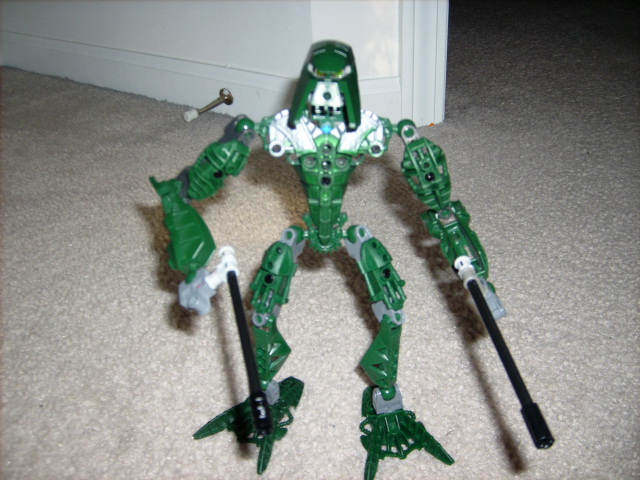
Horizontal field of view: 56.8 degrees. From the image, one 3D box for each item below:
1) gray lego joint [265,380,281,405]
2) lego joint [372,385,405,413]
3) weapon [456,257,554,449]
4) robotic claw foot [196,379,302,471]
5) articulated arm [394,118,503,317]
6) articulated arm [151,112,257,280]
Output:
[{"bbox_3d":[-0.035,0.097,0.380,0.017,0.017,0.014,14,30,26],"label":"gray lego joint"},{"bbox_3d":[0.043,0.101,0.374,0.017,0.017,0.014,-6,27,-10],"label":"lego joint"},{"bbox_3d":[0.081,0.045,0.270,0.009,0.009,0.107,-4,39,-6],"label":"weapon"},{"bbox_3d":[-0.040,0.107,0.372,0.050,0.025,0.065,14,30,26],"label":"robotic claw foot"},{"bbox_3d":[0.073,-0.011,0.329,0.028,0.119,0.047,-27,-4,12],"label":"articulated arm"},{"bbox_3d":[-0.074,-0.026,0.332,0.058,0.100,0.036,20,3,5],"label":"articulated arm"}]

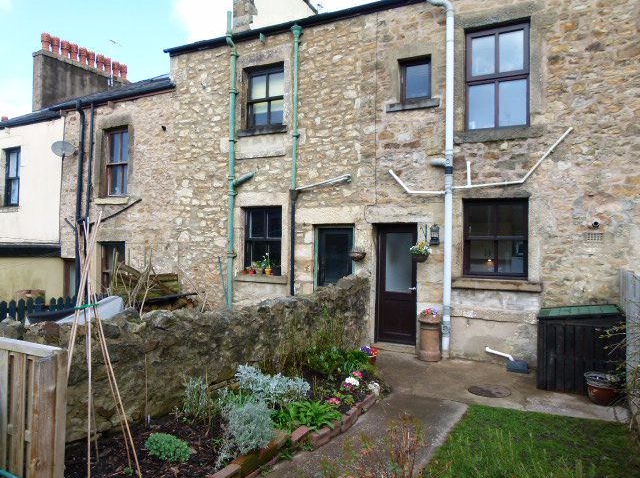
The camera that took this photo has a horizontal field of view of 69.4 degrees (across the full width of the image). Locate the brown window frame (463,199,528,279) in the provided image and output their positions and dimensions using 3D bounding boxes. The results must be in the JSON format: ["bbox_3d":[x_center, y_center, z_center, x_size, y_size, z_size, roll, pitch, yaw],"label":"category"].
[{"bbox_3d":[2.835,0.003,7.446,1.000,1.280,0.100,1,0,25],"label":"brown window frame"}]

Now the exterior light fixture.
[{"bbox_3d":[1.884,-0.069,7.585,0.150,0.345,0.180,1,0,25],"label":"exterior light fixture"}]

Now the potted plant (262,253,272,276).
[{"bbox_3d":[-1.026,0.495,9.087,0.170,0.439,0.170,1,0,25],"label":"potted plant"}]

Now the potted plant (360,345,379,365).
[{"bbox_3d":[0.760,1.790,7.100,0.270,0.300,0.250,1,0,0],"label":"potted plant"}]

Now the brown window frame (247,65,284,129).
[{"bbox_3d":[-1.055,-2.835,9.281,0.920,1.240,0.100,1,0,25],"label":"brown window frame"}]

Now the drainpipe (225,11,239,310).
[{"bbox_3d":[-1.791,-1.378,9.299,0.170,6.351,0.250,1,0,25],"label":"drainpipe"}]

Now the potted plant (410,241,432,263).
[{"bbox_3d":[1.650,0.216,7.514,0.350,0.340,0.340,1,0,25],"label":"potted plant"}]

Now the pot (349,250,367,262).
[{"bbox_3d":[0.677,0.304,8.126,0.290,0.190,0.230,1,0,25],"label":"pot"}]

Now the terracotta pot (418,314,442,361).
[{"bbox_3d":[1.822,1.631,7.630,0.380,0.700,0.380,1,0,24],"label":"terracotta pot"}]

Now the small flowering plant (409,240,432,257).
[{"bbox_3d":[1.647,0.180,7.550,0.360,0.320,0.330,1,0,25],"label":"small flowering plant"}]

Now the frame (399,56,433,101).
[{"bbox_3d":[1.688,-2.761,8.012,0.570,0.740,0.100,1,0,25],"label":"frame"}]

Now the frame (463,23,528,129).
[{"bbox_3d":[2.858,-2.567,7.448,0.977,1.629,0.100,1,0,25],"label":"frame"}]

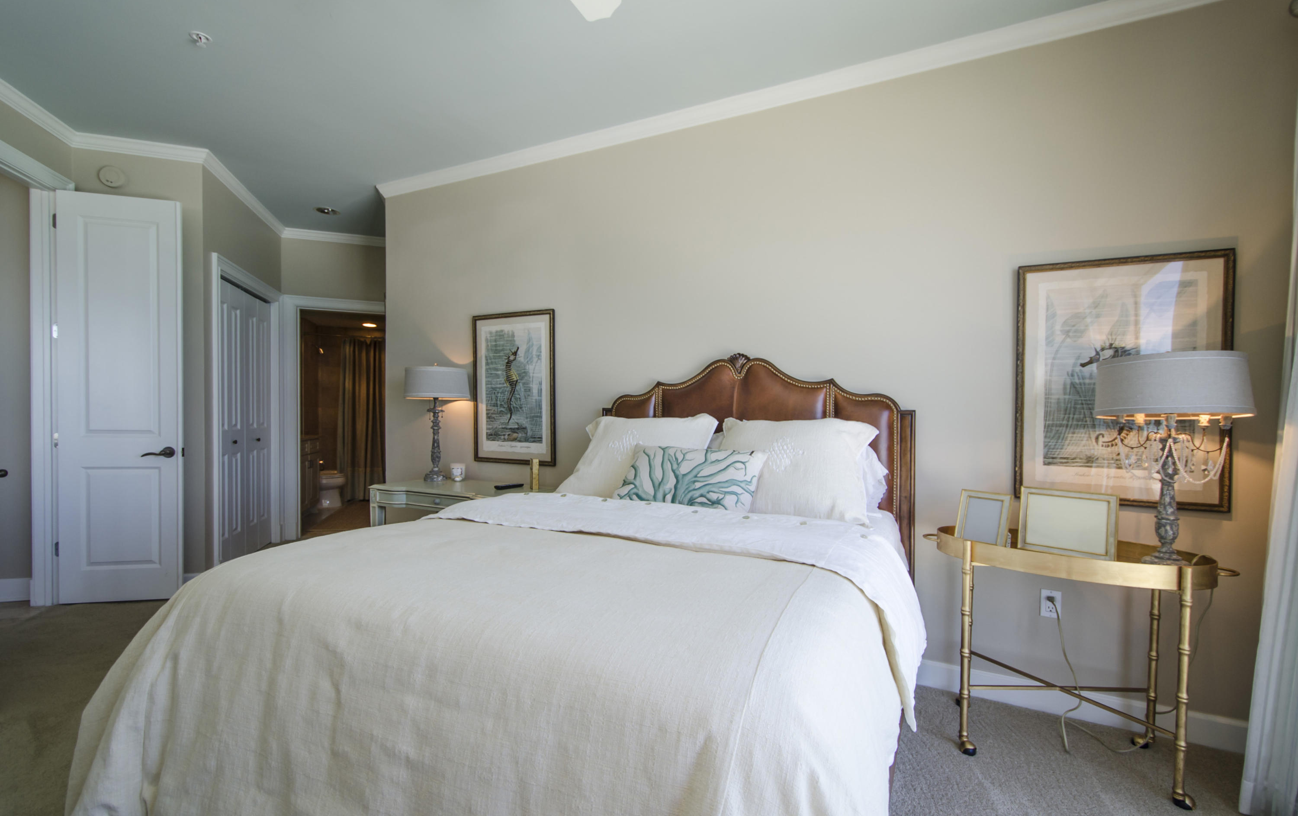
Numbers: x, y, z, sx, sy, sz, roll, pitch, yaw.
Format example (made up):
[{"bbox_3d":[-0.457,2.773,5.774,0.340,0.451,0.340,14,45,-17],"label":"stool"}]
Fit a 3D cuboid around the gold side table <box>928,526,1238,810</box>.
[{"bbox_3d":[1.471,0.861,1.926,0.880,0.755,0.450,1,1,26],"label":"gold side table"}]

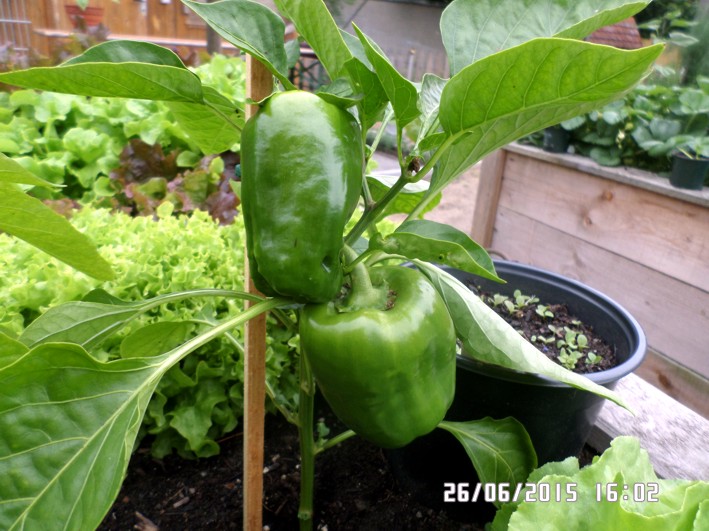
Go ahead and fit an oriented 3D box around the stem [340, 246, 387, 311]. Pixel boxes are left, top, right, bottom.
[{"bbox_3d":[0.005,0.007,0.277,0.016,0.034,0.016,-29,18,0],"label":"stem"}]

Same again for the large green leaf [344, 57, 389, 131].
[{"bbox_3d":[0.007,-0.097,0.287,0.026,0.042,0.018,-3,19,3],"label":"large green leaf"}]

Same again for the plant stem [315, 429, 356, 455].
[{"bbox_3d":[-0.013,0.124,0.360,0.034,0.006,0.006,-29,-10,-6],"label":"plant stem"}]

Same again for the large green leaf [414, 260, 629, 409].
[{"bbox_3d":[0.103,0.043,0.315,0.148,0.030,0.048,34,25,-7],"label":"large green leaf"}]

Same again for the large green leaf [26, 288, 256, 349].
[{"bbox_3d":[-0.145,0.037,0.335,0.142,0.028,0.050,-13,24,6],"label":"large green leaf"}]

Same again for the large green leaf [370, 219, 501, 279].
[{"bbox_3d":[0.048,-0.009,0.293,0.078,0.024,0.035,16,24,-7],"label":"large green leaf"}]

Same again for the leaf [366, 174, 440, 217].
[{"bbox_3d":[0.032,-0.045,0.330,0.046,0.016,0.040,6,24,-12],"label":"leaf"}]

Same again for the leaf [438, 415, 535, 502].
[{"bbox_3d":[0.096,0.139,0.365,0.068,0.024,0.052,47,50,6],"label":"leaf"}]

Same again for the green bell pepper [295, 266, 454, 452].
[{"bbox_3d":[0.013,0.049,0.287,0.084,0.090,0.084,-5,25,4],"label":"green bell pepper"}]

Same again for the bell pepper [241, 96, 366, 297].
[{"bbox_3d":[-0.027,-0.038,0.273,0.062,0.108,0.062,4,22,-1],"label":"bell pepper"}]

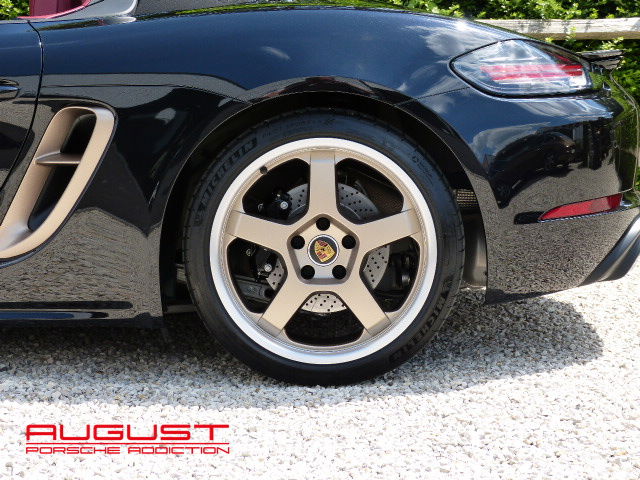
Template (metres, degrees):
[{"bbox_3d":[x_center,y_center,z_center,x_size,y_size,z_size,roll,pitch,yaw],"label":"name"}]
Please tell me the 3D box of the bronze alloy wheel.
[{"bbox_3d":[0.010,0.012,3.945,0.690,0.690,0.270,0,5,1],"label":"bronze alloy wheel"}]

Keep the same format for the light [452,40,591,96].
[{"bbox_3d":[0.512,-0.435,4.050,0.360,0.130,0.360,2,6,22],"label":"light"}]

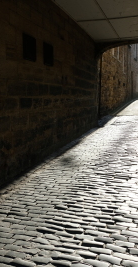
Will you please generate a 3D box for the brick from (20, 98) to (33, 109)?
[{"bbox_3d":[-0.942,-0.593,5.157,0.250,0.210,0.492,2,8,18],"label":"brick"}]

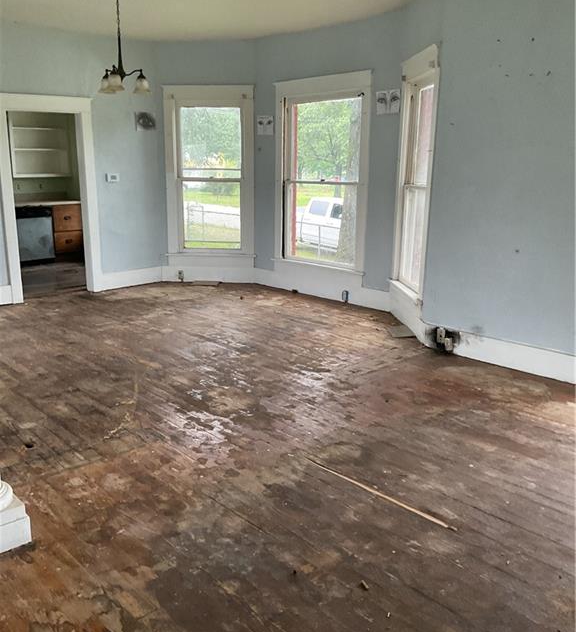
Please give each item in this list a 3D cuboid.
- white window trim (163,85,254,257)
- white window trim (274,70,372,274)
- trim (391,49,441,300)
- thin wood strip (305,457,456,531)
[{"bbox_3d":[-1.006,-1.850,8.337,1.172,2.148,0.100,1,13,3],"label":"white window trim"},{"bbox_3d":[0.369,-1.646,7.507,0.100,2.148,1.556,-11,17,-40],"label":"white window trim"},{"bbox_3d":[1.188,-1.312,6.076,0.100,2.148,1.095,-1,13,-5],"label":"trim"},{"bbox_3d":[0.405,0.826,3.072,0.030,0.010,0.930,-11,17,-41],"label":"thin wood strip"}]

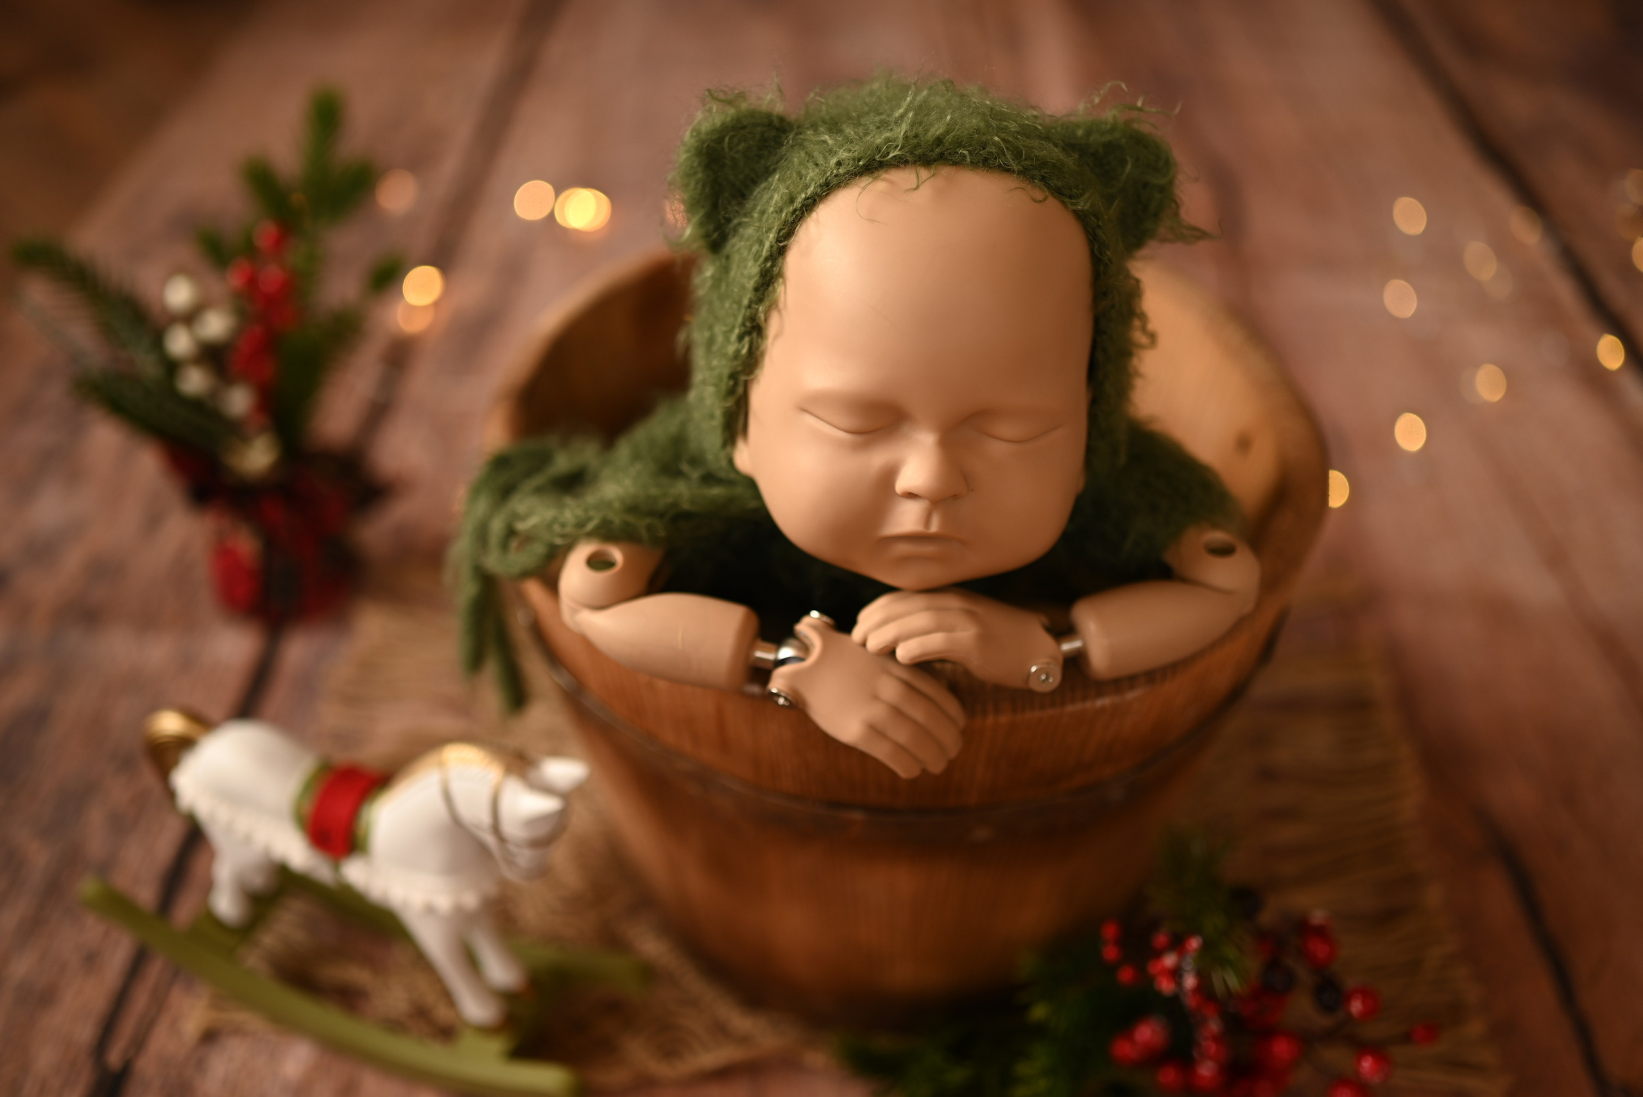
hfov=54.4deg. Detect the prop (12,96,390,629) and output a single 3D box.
[{"bbox_3d":[-0.255,-0.084,0.699,0.157,0.232,0.125,0,41,0],"label":"prop"}]

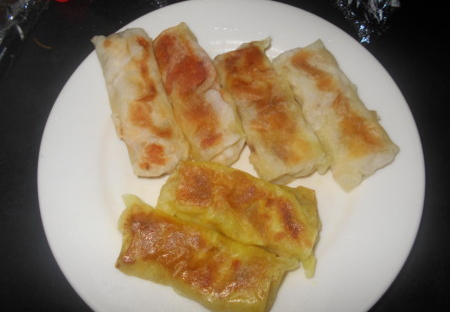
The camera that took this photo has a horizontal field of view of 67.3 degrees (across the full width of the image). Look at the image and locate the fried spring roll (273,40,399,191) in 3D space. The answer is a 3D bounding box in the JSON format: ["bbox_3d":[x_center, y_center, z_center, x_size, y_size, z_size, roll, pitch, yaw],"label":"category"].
[{"bbox_3d":[0.081,-0.035,0.249,0.043,0.027,0.108,-26,76,-8],"label":"fried spring roll"}]

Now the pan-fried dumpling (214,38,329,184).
[{"bbox_3d":[0.032,-0.033,0.251,0.047,0.028,0.110,-22,76,-7],"label":"pan-fried dumpling"}]

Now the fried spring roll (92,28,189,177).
[{"bbox_3d":[-0.060,-0.039,0.248,0.039,0.025,0.104,-19,78,-6],"label":"fried spring roll"}]

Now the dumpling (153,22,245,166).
[{"bbox_3d":[-0.021,-0.044,0.251,0.036,0.025,0.102,-23,78,-7],"label":"dumpling"}]

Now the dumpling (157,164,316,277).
[{"bbox_3d":[0.011,0.034,0.232,0.108,0.028,0.045,19,72,7],"label":"dumpling"}]

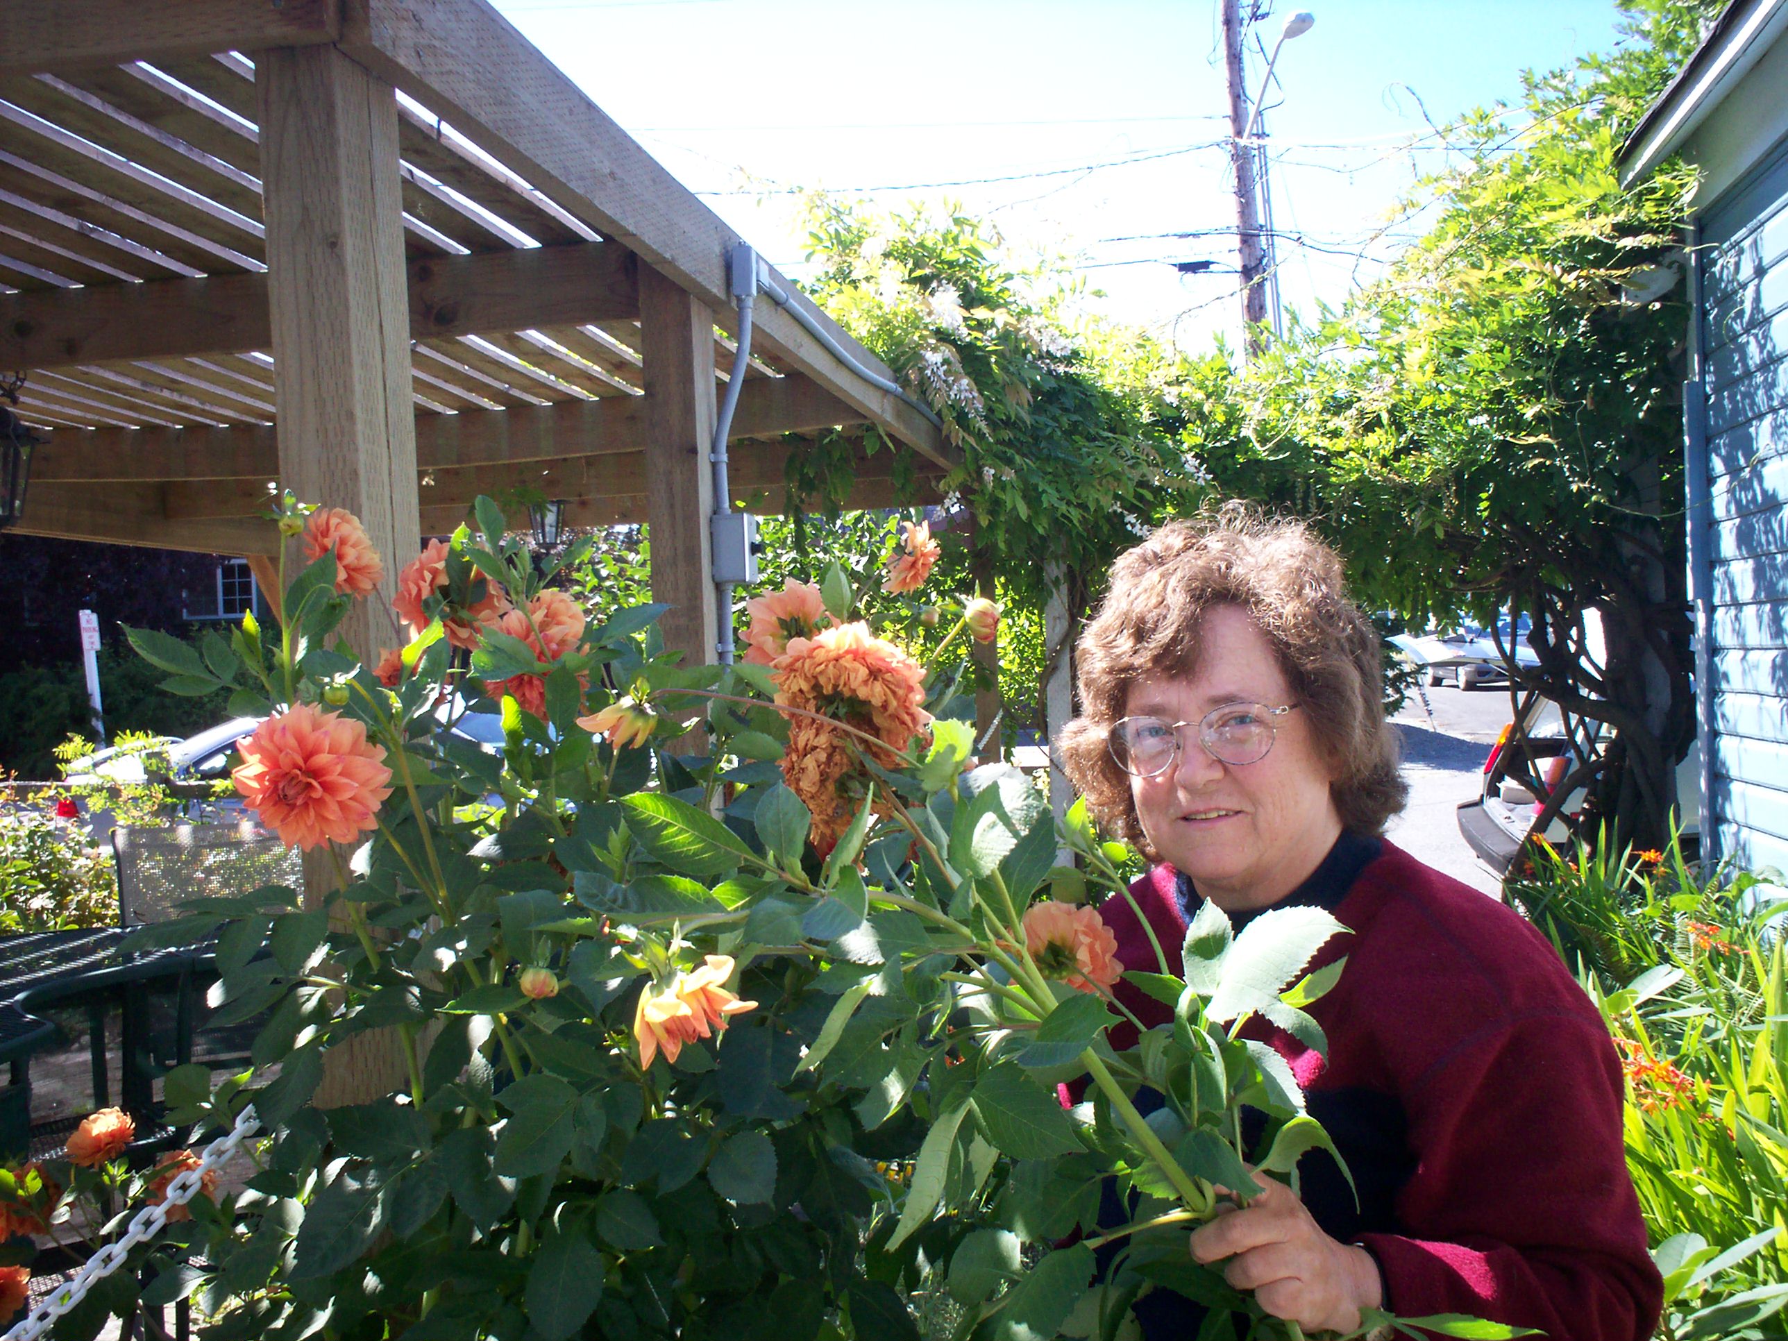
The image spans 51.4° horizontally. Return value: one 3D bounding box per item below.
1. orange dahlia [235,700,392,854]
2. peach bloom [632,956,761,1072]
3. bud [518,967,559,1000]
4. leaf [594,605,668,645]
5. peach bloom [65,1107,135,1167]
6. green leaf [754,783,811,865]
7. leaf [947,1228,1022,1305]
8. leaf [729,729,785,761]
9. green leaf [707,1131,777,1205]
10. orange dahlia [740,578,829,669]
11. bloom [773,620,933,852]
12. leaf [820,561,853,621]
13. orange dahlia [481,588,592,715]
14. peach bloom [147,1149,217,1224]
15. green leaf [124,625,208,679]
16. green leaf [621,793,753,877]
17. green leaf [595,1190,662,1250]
[{"bbox_3d":[-0.419,0.076,1.340,0.112,0.103,0.055,-2,3,3],"label":"orange dahlia"},{"bbox_3d":[-0.131,0.225,1.220,0.080,0.060,0.068,-24,-21,0],"label":"peach bloom"},{"bbox_3d":[-0.260,0.229,1.360,0.028,0.024,0.027,-2,0,0],"label":"bud"},{"bbox_3d":[-0.224,-0.039,1.580,0.068,0.015,0.036,-24,44,-9],"label":"leaf"},{"bbox_3d":[-0.833,0.489,1.950,0.070,0.055,0.068,-37,41,-23],"label":"peach bloom"},{"bbox_3d":[-0.070,0.097,1.170,0.037,0.050,0.014,-6,-8,-7],"label":"green leaf"},{"bbox_3d":[0.057,0.375,1.170,0.048,0.045,0.015,-2,-20,-1],"label":"leaf"},{"bbox_3d":[-0.111,0.061,1.500,0.045,0.028,0.014,11,-36,-6],"label":"leaf"},{"bbox_3d":[-0.108,0.356,1.330,0.048,0.051,0.014,-2,-24,-1],"label":"green leaf"},{"bbox_3d":[-0.080,-0.035,1.430,0.074,0.073,0.050,-2,14,-5],"label":"orange dahlia"},{"bbox_3d":[-0.031,0.049,1.340,0.115,0.165,0.100,-2,15,-18],"label":"bloom"},{"bbox_3d":[-0.042,-0.059,1.380,0.025,0.048,0.012,-1,-5,-14],"label":"leaf"},{"bbox_3d":[-0.275,-0.011,1.420,0.086,0.094,0.065,-2,-8,-6],"label":"orange dahlia"},{"bbox_3d":[-0.728,0.526,1.900,0.074,0.074,0.055,-2,-24,-1],"label":"peach bloom"},{"bbox_3d":[-0.537,-0.014,1.370,0.080,0.032,0.013,28,-35,13],"label":"green leaf"},{"bbox_3d":[-0.139,0.109,1.250,0.100,0.046,0.016,26,-37,9],"label":"green leaf"},{"bbox_3d":[-0.185,0.384,1.300,0.060,0.040,0.012,33,-22,11],"label":"green leaf"}]

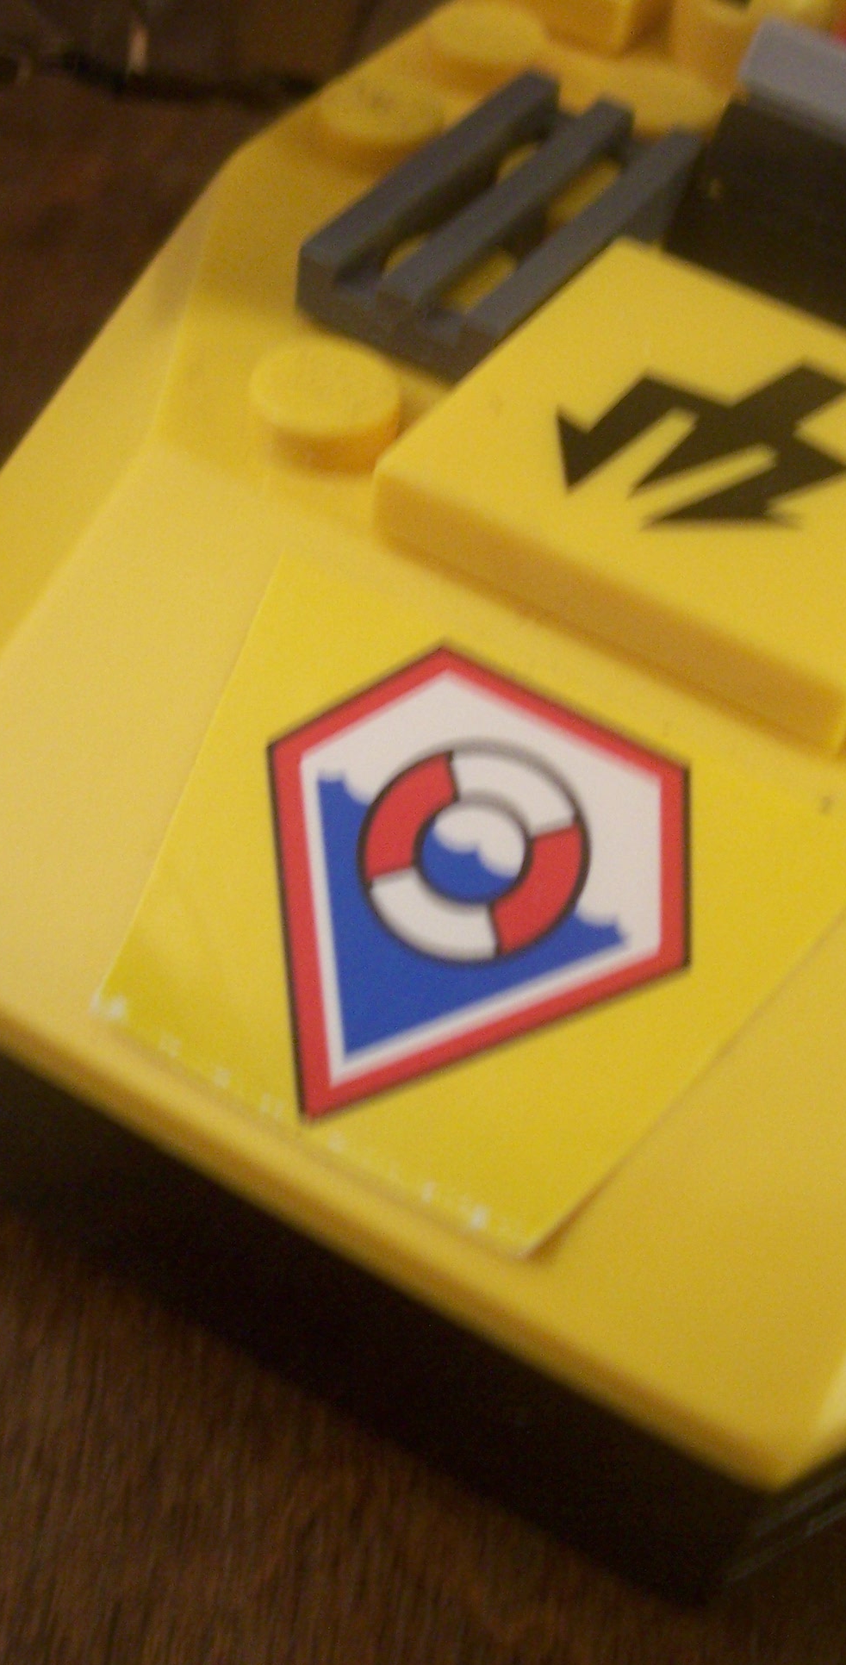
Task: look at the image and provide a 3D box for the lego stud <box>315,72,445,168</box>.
[{"bbox_3d":[-0.002,-0.027,0.083,0.005,0.002,0.005,4,49,-5],"label":"lego stud"}]

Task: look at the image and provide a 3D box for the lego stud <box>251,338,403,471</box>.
[{"bbox_3d":[-0.003,-0.014,0.071,0.005,0.002,0.005,4,49,-5],"label":"lego stud"}]

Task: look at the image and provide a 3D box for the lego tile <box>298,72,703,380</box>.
[{"bbox_3d":[0.003,-0.022,0.078,0.008,0.003,0.016,28,51,15],"label":"lego tile"}]

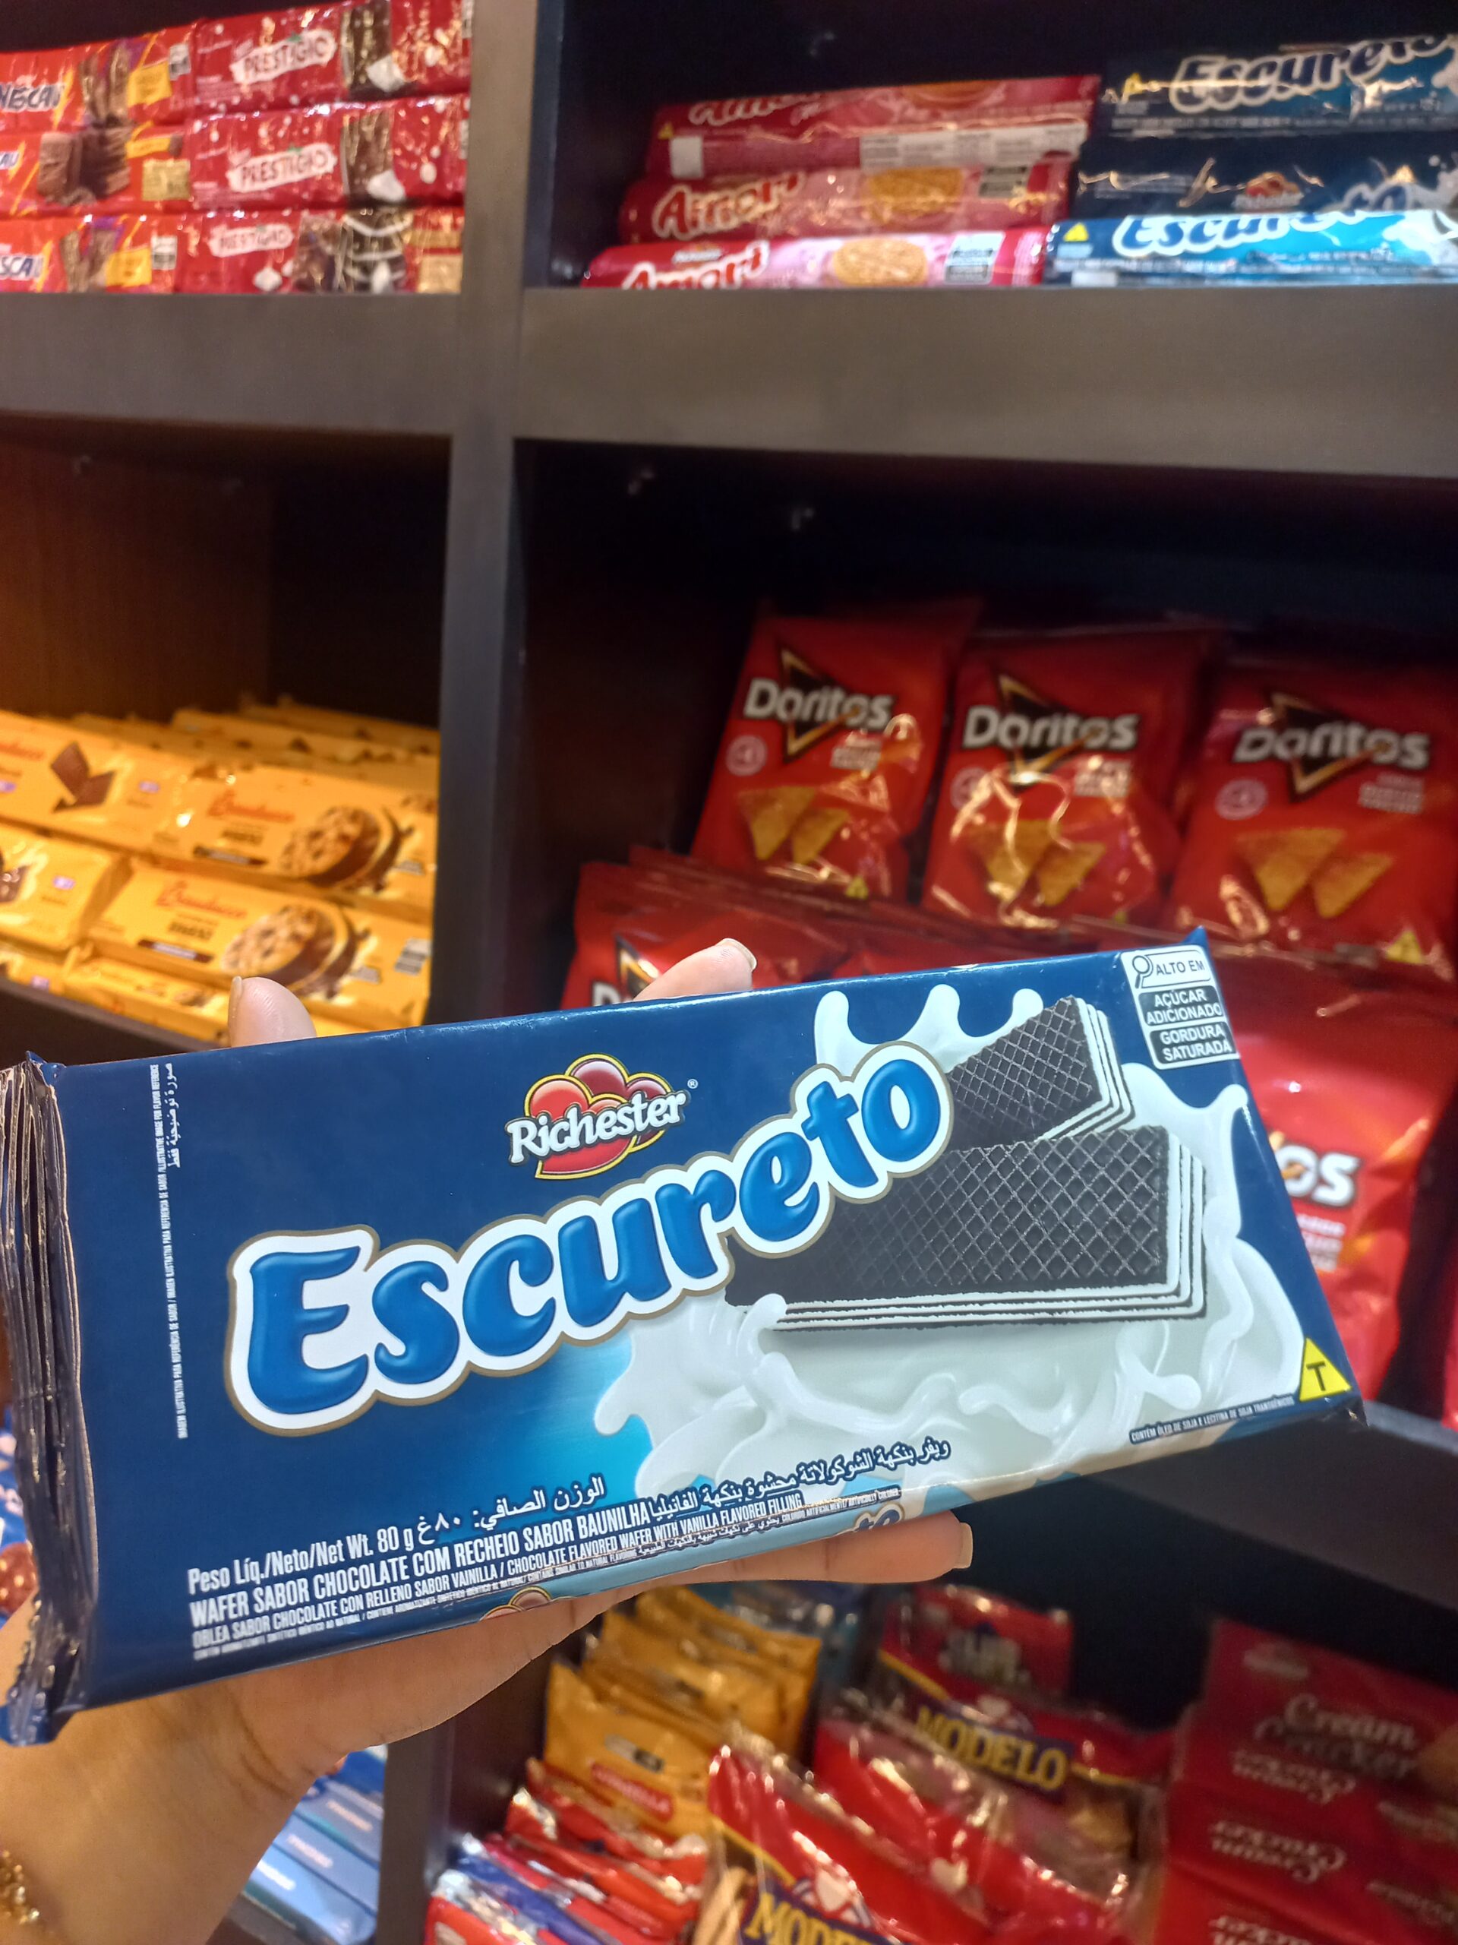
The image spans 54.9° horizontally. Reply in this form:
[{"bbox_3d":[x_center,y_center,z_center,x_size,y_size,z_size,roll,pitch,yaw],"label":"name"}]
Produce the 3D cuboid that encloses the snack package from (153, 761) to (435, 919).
[{"bbox_3d":[-0.239,-0.076,0.845,0.236,0.055,0.036,13,-13,25],"label":"snack package"}]

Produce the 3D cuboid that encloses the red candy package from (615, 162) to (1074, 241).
[{"bbox_3d":[0.041,-0.291,0.556,0.191,0.040,0.040,13,4,25],"label":"red candy package"}]

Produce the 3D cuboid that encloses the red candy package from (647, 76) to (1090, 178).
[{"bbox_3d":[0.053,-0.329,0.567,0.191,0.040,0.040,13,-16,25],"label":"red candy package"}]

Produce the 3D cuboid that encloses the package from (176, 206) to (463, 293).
[{"bbox_3d":[-0.168,-0.317,0.632,0.166,0.037,0.053,13,16,25],"label":"package"}]

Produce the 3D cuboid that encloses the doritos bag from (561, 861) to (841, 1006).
[{"bbox_3d":[-0.021,0.037,0.650,0.131,0.158,0.044,15,0,30],"label":"doritos bag"}]

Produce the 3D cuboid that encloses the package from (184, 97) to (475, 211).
[{"bbox_3d":[-0.160,-0.354,0.625,0.166,0.037,0.053,13,16,25],"label":"package"}]

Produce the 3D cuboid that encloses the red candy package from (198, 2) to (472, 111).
[{"bbox_3d":[-0.155,-0.393,0.620,0.166,0.037,0.053,13,16,25],"label":"red candy package"}]

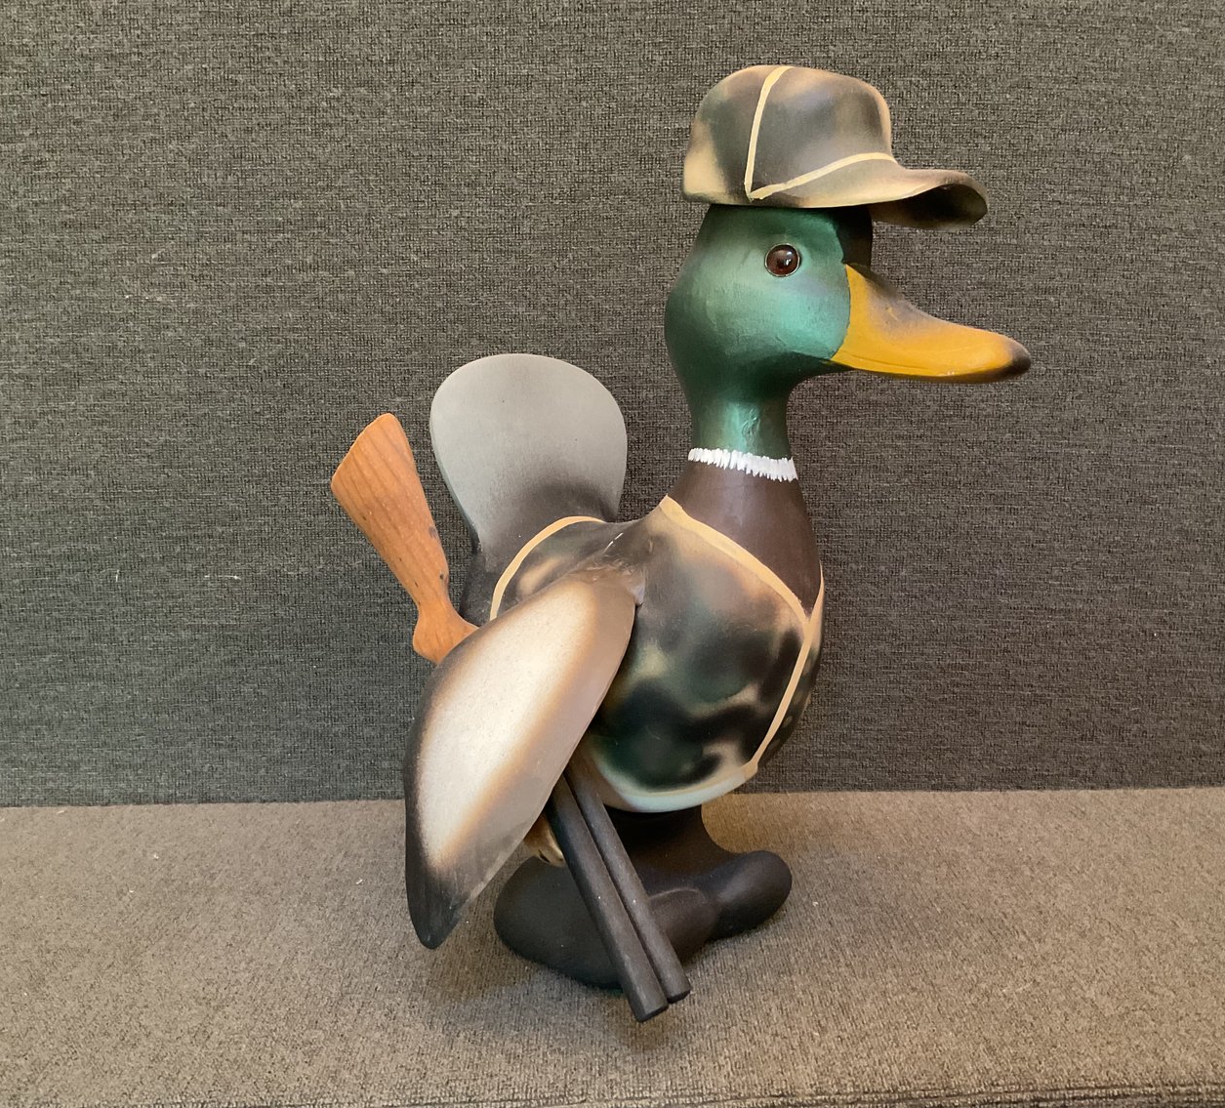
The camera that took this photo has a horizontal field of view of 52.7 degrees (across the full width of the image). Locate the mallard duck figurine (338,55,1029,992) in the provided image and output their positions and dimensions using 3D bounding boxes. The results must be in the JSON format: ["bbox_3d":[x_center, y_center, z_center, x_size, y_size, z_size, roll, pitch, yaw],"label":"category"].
[{"bbox_3d":[0.045,-0.007,0.693,0.349,0.491,0.236,6,10,30],"label":"mallard duck figurine"}]

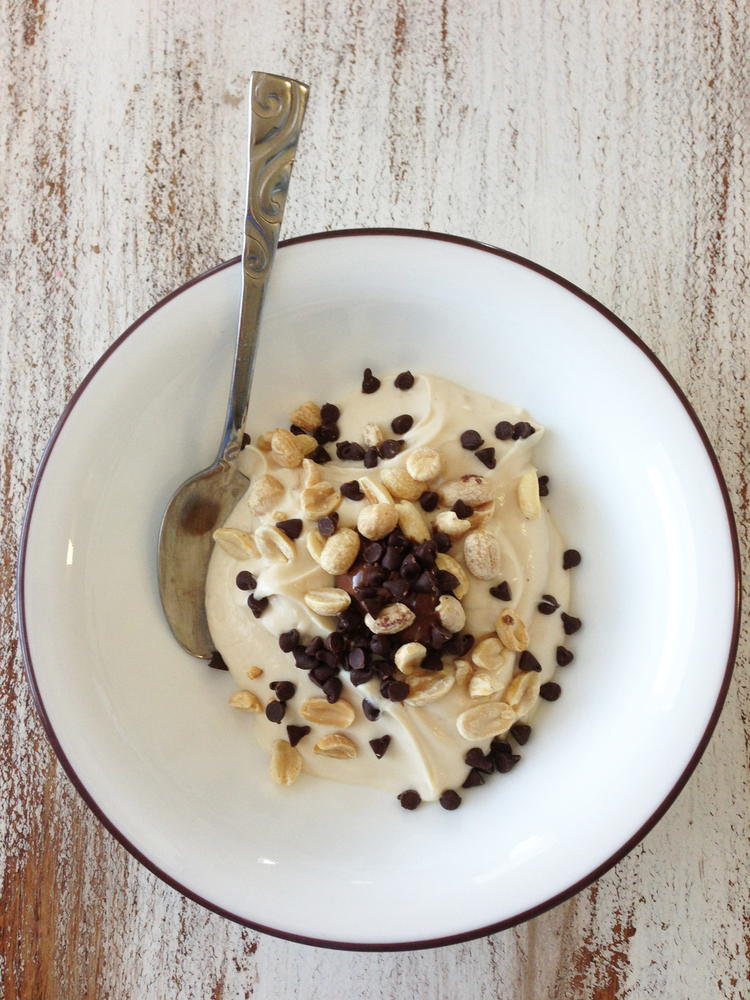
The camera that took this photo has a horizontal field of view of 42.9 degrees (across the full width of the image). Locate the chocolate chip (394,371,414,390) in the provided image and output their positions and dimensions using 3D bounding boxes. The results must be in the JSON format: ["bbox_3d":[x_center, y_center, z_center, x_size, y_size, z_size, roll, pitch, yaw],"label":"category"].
[{"bbox_3d":[0.009,-0.035,0.283,0.006,0.006,0.006,0,120,21],"label":"chocolate chip"}]

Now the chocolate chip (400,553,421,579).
[{"bbox_3d":[0.010,0.019,0.270,0.006,0.006,0.006,37,66,19],"label":"chocolate chip"}]

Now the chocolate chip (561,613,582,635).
[{"bbox_3d":[0.059,0.037,0.285,0.006,0.006,0.006,-36,109,14],"label":"chocolate chip"}]

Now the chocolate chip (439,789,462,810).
[{"bbox_3d":[0.023,0.090,0.285,0.006,0.006,0.006,0,120,7],"label":"chocolate chip"}]

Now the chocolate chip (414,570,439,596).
[{"bbox_3d":[0.014,0.024,0.271,0.006,0.006,0.006,-27,90,0],"label":"chocolate chip"}]

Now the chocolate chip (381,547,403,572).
[{"bbox_3d":[0.005,0.017,0.271,0.006,0.006,0.006,13,123,-9],"label":"chocolate chip"}]

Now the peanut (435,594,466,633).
[{"bbox_3d":[0.022,0.033,0.273,0.008,0.007,0.012,-26,85,-9],"label":"peanut"}]

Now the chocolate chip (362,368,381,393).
[{"bbox_3d":[-0.001,-0.036,0.284,0.006,0.006,0.006,-8,118,4],"label":"chocolate chip"}]

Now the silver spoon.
[{"bbox_3d":[-0.037,-0.030,0.262,0.035,0.022,0.163,6,105,-11],"label":"silver spoon"}]

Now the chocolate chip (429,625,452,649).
[{"bbox_3d":[0.019,0.039,0.275,0.006,0.006,0.006,30,109,-11],"label":"chocolate chip"}]

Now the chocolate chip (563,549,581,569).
[{"bbox_3d":[0.059,0.017,0.285,0.006,0.006,0.006,0,57,-29],"label":"chocolate chip"}]

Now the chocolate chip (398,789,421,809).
[{"bbox_3d":[0.010,0.089,0.285,0.006,0.006,0.006,0,99,-30],"label":"chocolate chip"}]

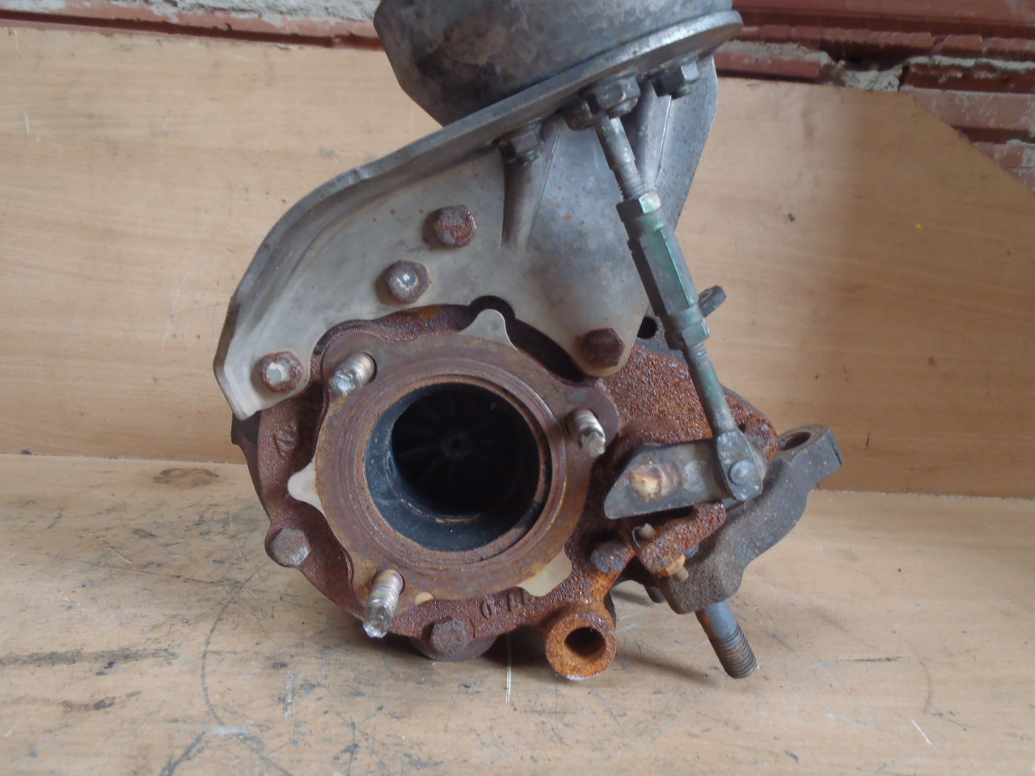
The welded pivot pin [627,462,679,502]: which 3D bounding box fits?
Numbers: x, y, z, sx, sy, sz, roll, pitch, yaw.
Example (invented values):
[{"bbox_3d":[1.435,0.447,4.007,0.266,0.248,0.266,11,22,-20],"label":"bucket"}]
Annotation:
[{"bbox_3d":[0.043,0.030,0.265,0.015,0.012,0.006,-6,9,1],"label":"welded pivot pin"}]

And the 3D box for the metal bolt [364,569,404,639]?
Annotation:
[{"bbox_3d":[-0.039,0.063,0.246,0.008,0.008,0.034,0,10,-3],"label":"metal bolt"}]

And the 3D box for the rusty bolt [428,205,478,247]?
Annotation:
[{"bbox_3d":[-0.018,-0.048,0.251,0.012,0.012,0.007,0,10,-3],"label":"rusty bolt"}]

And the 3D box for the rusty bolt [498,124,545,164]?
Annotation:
[{"bbox_3d":[0.001,-0.070,0.241,0.012,0.011,0.012,-21,11,0],"label":"rusty bolt"}]

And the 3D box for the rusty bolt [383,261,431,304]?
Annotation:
[{"bbox_3d":[-0.033,-0.032,0.253,0.012,0.013,0.007,0,10,-3],"label":"rusty bolt"}]

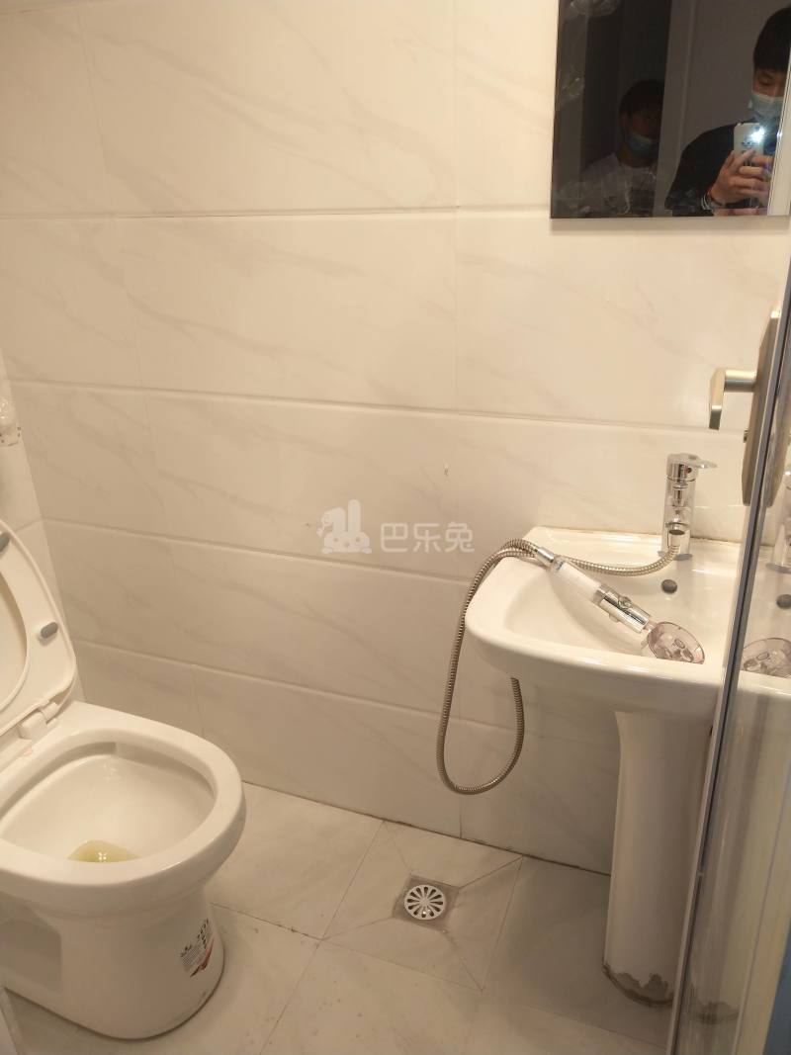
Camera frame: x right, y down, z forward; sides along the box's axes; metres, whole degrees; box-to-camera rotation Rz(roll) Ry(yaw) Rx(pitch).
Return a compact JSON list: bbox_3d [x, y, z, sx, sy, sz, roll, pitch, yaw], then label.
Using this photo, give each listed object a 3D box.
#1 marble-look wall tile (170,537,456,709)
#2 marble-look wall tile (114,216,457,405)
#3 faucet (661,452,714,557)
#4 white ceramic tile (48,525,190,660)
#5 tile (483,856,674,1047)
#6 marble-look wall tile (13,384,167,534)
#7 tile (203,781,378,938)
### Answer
[{"bbox_3d":[-0.158,0.188,1.756,0.600,0.300,0.010,7,27,21],"label":"marble-look wall tile"},{"bbox_3d":[-0.185,-0.357,1.492,0.600,0.300,0.010,7,27,21],"label":"marble-look wall tile"},{"bbox_3d":[0.405,-0.013,1.275,0.072,0.155,0.125,5,27,17],"label":"faucet"},{"bbox_3d":[-0.580,0.133,1.914,0.310,0.300,0.010,7,27,21],"label":"white ceramic tile"},{"bbox_3d":[0.342,0.736,1.616,0.300,0.010,0.300,7,27,21],"label":"tile"},{"bbox_3d":[-0.594,-0.140,1.784,0.310,0.300,0.010,7,27,21],"label":"marble-look wall tile"},{"bbox_3d":[-0.218,0.663,1.830,0.300,0.010,0.300,7,27,21],"label":"tile"}]

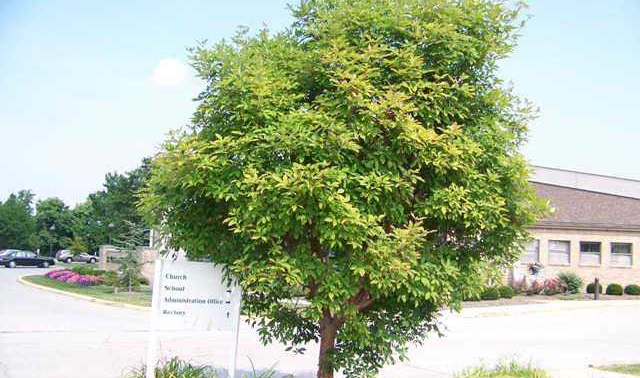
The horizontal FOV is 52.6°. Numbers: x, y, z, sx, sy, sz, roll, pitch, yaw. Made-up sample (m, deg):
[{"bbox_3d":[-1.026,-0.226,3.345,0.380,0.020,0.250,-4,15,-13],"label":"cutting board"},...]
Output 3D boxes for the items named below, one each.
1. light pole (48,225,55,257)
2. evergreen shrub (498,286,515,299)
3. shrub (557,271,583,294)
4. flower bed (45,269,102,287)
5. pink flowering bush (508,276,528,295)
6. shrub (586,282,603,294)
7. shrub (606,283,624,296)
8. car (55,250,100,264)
[{"bbox_3d":[-34.828,6.919,84.000,0.580,4.200,0.580,2,-6,0],"label":"light pole"},{"bbox_3d":[8.637,4.798,30.000,0.800,0.620,0.800,2,-6,0],"label":"evergreen shrub"},{"bbox_3d":[13.522,5.084,35.000,1.350,1.180,1.300,2,-6,0],"label":"shrub"},{"bbox_3d":[-10.926,3.983,28.800,2.100,0.450,6.300,6,-7,-31],"label":"flower bed"},{"bbox_3d":[10.062,4.942,32.800,1.000,0.920,0.950,2,-6,0],"label":"pink flowering bush"},{"bbox_3d":[15.299,5.513,36.000,0.900,0.660,0.900,2,-6,0],"label":"shrub"},{"bbox_3d":[15.956,5.436,35.000,0.950,0.660,0.950,2,-6,0],"label":"shrub"},{"bbox_3d":[-27.617,7.765,74.000,4.600,1.570,1.800,7,-8,-38],"label":"car"}]

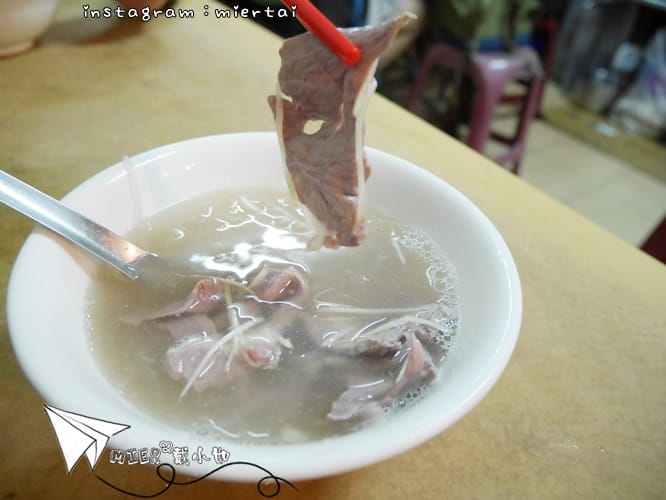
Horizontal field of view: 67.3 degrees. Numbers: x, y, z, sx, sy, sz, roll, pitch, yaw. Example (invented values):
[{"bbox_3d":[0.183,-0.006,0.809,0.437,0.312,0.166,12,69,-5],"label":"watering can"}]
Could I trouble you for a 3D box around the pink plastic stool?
[{"bbox_3d":[0.520,-0.528,1.894,0.360,0.460,0.360,-22,47,-31],"label":"pink plastic stool"}]

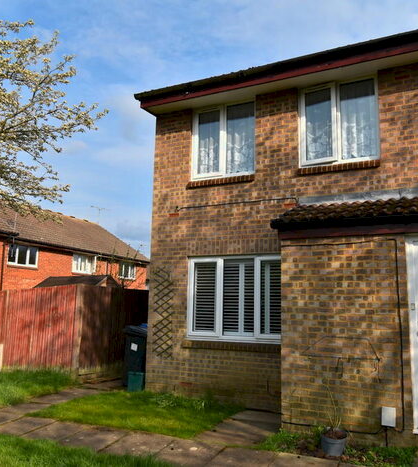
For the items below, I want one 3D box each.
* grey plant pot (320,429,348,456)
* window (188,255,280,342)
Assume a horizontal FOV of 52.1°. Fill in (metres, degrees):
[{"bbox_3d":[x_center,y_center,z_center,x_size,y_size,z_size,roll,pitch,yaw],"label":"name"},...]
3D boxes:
[{"bbox_3d":[1.341,2.253,4.574,0.275,0.193,0.275,-3,-9,25],"label":"grey plant pot"},{"bbox_3d":[0.472,1.031,6.731,1.780,1.339,0.100,-3,-9,25],"label":"window"}]

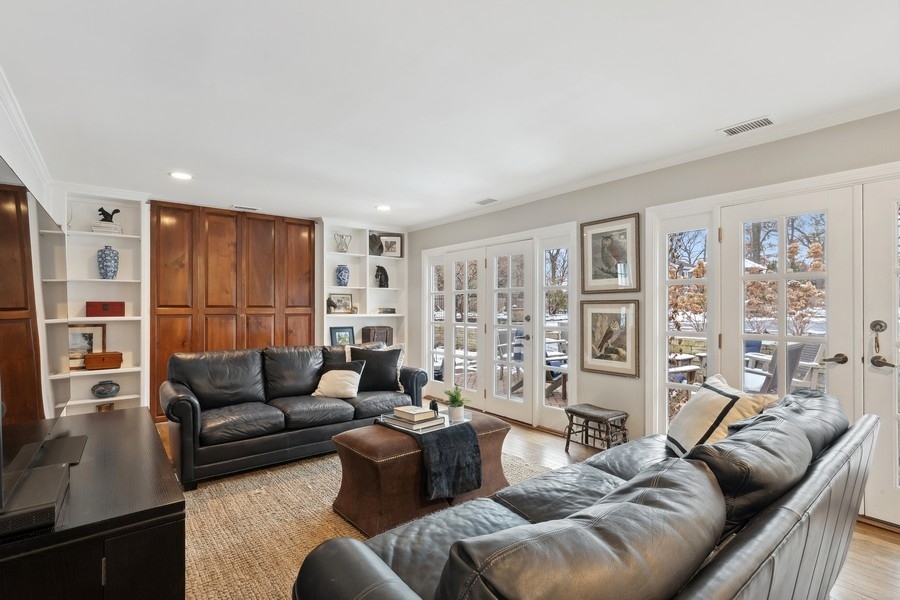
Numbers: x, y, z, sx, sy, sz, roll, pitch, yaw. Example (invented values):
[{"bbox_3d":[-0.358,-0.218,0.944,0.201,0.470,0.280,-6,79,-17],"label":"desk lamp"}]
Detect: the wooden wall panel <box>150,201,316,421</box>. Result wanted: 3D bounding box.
[{"bbox_3d":[-2.593,0.137,4.969,1.820,2.430,0.060,0,-1,-39],"label":"wooden wall panel"}]

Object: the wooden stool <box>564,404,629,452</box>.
[{"bbox_3d":[1.295,1.180,3.535,0.310,0.405,0.450,0,0,-38],"label":"wooden stool"}]

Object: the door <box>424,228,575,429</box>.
[{"bbox_3d":[0.427,0.330,4.989,0.100,2.100,2.660,0,0,-38],"label":"door"}]

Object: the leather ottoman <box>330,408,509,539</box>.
[{"bbox_3d":[-0.158,1.130,2.798,1.110,0.500,0.580,0,0,-39],"label":"leather ottoman"}]

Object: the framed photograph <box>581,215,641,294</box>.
[{"bbox_3d":[1.435,-0.400,3.632,0.035,0.680,0.570,0,0,-38],"label":"framed photograph"}]

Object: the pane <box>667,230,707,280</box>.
[{"bbox_3d":[1.854,-0.345,3.125,0.025,0.369,0.277,0,-1,-39],"label":"pane"}]

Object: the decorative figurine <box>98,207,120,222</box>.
[{"bbox_3d":[-3.685,-0.928,4.330,0.190,0.170,0.060,0,0,-38],"label":"decorative figurine"}]

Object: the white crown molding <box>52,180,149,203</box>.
[{"bbox_3d":[-3.377,-1.055,3.898,0.740,0.100,0.090,0,-1,-39],"label":"white crown molding"}]

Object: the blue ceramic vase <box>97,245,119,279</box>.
[{"bbox_3d":[-3.699,-0.410,4.320,0.185,0.385,0.185,0,0,-38],"label":"blue ceramic vase"}]

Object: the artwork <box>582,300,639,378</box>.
[{"bbox_3d":[1.412,0.335,3.559,0.030,0.657,0.540,0,0,-38],"label":"artwork"}]

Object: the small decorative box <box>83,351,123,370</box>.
[{"bbox_3d":[-3.764,0.647,4.351,0.300,0.178,0.180,0,0,-38],"label":"small decorative box"}]

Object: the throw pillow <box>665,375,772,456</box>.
[{"bbox_3d":[1.420,0.672,2.140,0.190,0.520,0.540,31,5,9],"label":"throw pillow"}]

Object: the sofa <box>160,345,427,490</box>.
[{"bbox_3d":[-1.367,0.896,3.779,2.170,0.900,0.950,0,-1,-38],"label":"sofa"}]

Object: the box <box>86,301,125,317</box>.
[{"bbox_3d":[-3.473,0.094,4.046,0.290,0.147,0.180,0,-1,-39],"label":"box"}]

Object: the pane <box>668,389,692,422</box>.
[{"bbox_3d":[1.865,0.911,3.143,0.020,0.374,0.283,0,0,-38],"label":"pane"}]

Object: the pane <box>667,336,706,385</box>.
[{"bbox_3d":[1.853,0.477,3.119,0.025,0.367,0.277,0,-1,-39],"label":"pane"}]

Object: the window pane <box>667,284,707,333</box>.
[{"bbox_3d":[1.853,0.067,3.122,0.025,0.362,0.277,0,-1,-39],"label":"window pane"}]

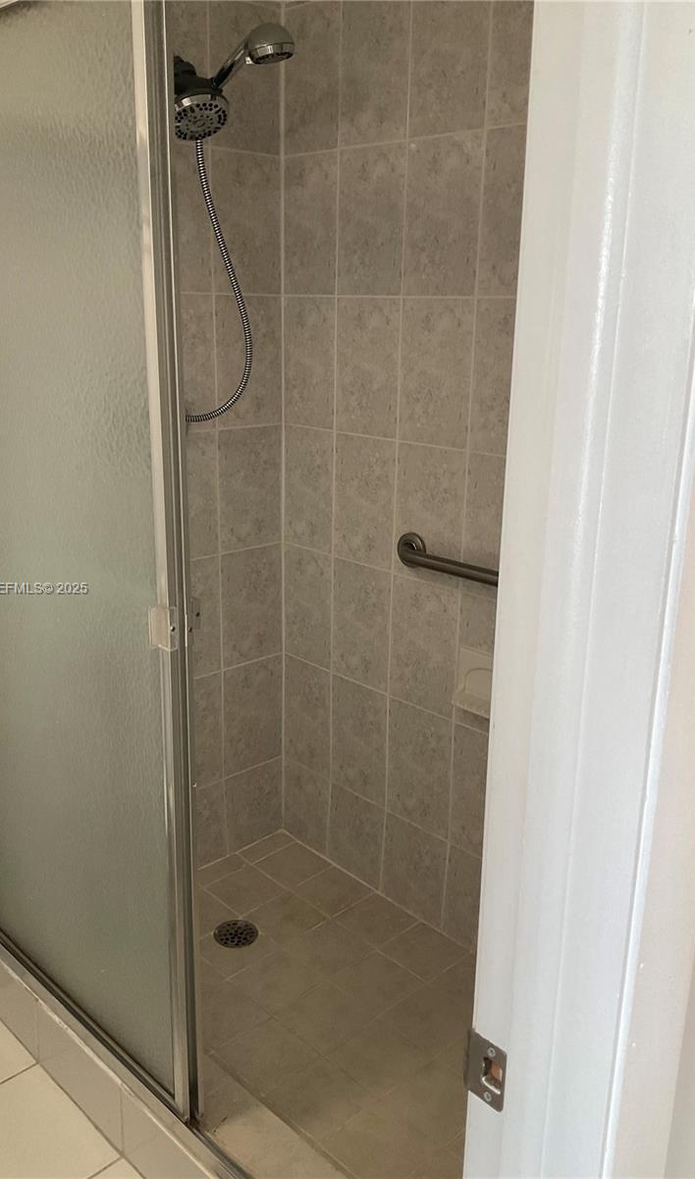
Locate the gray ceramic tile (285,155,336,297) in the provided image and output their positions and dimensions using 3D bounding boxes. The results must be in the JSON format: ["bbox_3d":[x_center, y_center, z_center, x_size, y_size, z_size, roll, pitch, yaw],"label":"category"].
[{"bbox_3d":[-0.084,-0.830,2.256,0.010,0.303,0.187,-14,23,-42],"label":"gray ceramic tile"}]

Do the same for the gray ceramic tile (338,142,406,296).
[{"bbox_3d":[0.052,-0.786,2.115,0.010,0.300,0.200,-14,23,-41],"label":"gray ceramic tile"}]

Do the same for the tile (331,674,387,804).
[{"bbox_3d":[0.032,0.385,2.513,0.010,0.307,0.203,-14,22,-42],"label":"tile"}]

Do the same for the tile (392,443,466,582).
[{"bbox_3d":[0.184,-0.165,2.196,0.010,0.307,0.203,-14,22,-42],"label":"tile"}]

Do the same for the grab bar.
[{"bbox_3d":[0.324,-0.016,1.969,0.075,0.078,0.685,-14,23,-41],"label":"grab bar"}]

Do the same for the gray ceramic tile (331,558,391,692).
[{"bbox_3d":[0.038,0.086,2.380,0.009,0.301,0.200,-14,22,-42],"label":"gray ceramic tile"}]

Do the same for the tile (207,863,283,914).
[{"bbox_3d":[-0.263,0.787,2.575,0.155,0.010,0.157,-17,25,-41],"label":"tile"}]

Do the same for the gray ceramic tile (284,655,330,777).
[{"bbox_3d":[-0.104,0.334,2.600,0.010,0.300,0.186,-14,23,-41],"label":"gray ceramic tile"}]

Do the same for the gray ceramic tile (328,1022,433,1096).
[{"bbox_3d":[0.066,0.972,2.034,0.155,0.010,0.157,-17,25,-41],"label":"gray ceramic tile"}]

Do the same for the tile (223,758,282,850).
[{"bbox_3d":[-0.252,0.587,2.680,0.195,0.227,0.010,-14,23,-42],"label":"tile"}]

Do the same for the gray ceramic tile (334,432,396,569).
[{"bbox_3d":[0.042,-0.209,2.338,0.010,0.307,0.203,-14,22,-42],"label":"gray ceramic tile"}]

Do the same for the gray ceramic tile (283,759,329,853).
[{"bbox_3d":[-0.111,0.588,2.680,0.010,0.221,0.186,-14,23,-42],"label":"gray ceramic tile"}]

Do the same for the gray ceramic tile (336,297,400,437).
[{"bbox_3d":[0.046,-0.495,2.203,0.010,0.300,0.200,-14,23,-41],"label":"gray ceramic tile"}]

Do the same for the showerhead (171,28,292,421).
[{"bbox_3d":[-0.244,-0.678,1.934,0.160,0.700,0.350,-14,23,-42],"label":"showerhead"}]

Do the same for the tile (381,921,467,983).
[{"bbox_3d":[0.181,0.849,2.310,0.151,0.010,0.153,-17,25,-41],"label":"tile"}]

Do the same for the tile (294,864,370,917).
[{"bbox_3d":[-0.037,0.777,2.528,0.153,0.009,0.154,-16,24,-41],"label":"tile"}]

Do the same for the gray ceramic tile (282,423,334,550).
[{"bbox_3d":[-0.095,-0.246,2.430,0.010,0.301,0.185,-14,23,-42],"label":"gray ceramic tile"}]

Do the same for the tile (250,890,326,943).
[{"bbox_3d":[-0.152,0.824,2.466,0.155,0.010,0.157,-17,25,-41],"label":"tile"}]

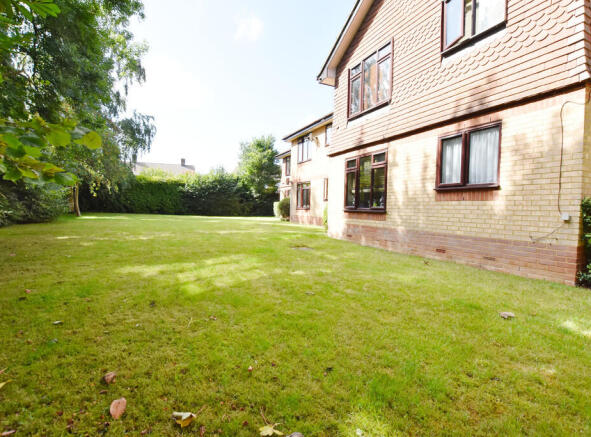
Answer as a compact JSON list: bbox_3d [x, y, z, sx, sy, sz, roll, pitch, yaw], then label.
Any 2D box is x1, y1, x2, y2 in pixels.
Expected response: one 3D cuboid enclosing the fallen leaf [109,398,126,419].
[{"bbox_3d":[-0.819,0.878,1.260,0.062,0.022,0.115,0,2,-24],"label":"fallen leaf"}]

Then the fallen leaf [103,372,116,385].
[{"bbox_3d":[-1.005,0.866,1.478,0.065,0.026,0.062,1,2,0],"label":"fallen leaf"}]

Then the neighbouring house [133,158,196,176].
[{"bbox_3d":[-21.690,-5.545,45.149,9.800,8.500,7.500,1,2,-9],"label":"neighbouring house"}]

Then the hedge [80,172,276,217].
[{"bbox_3d":[-10.139,-2.095,24.438,16.800,3.350,1.800,1,2,-4],"label":"hedge"}]

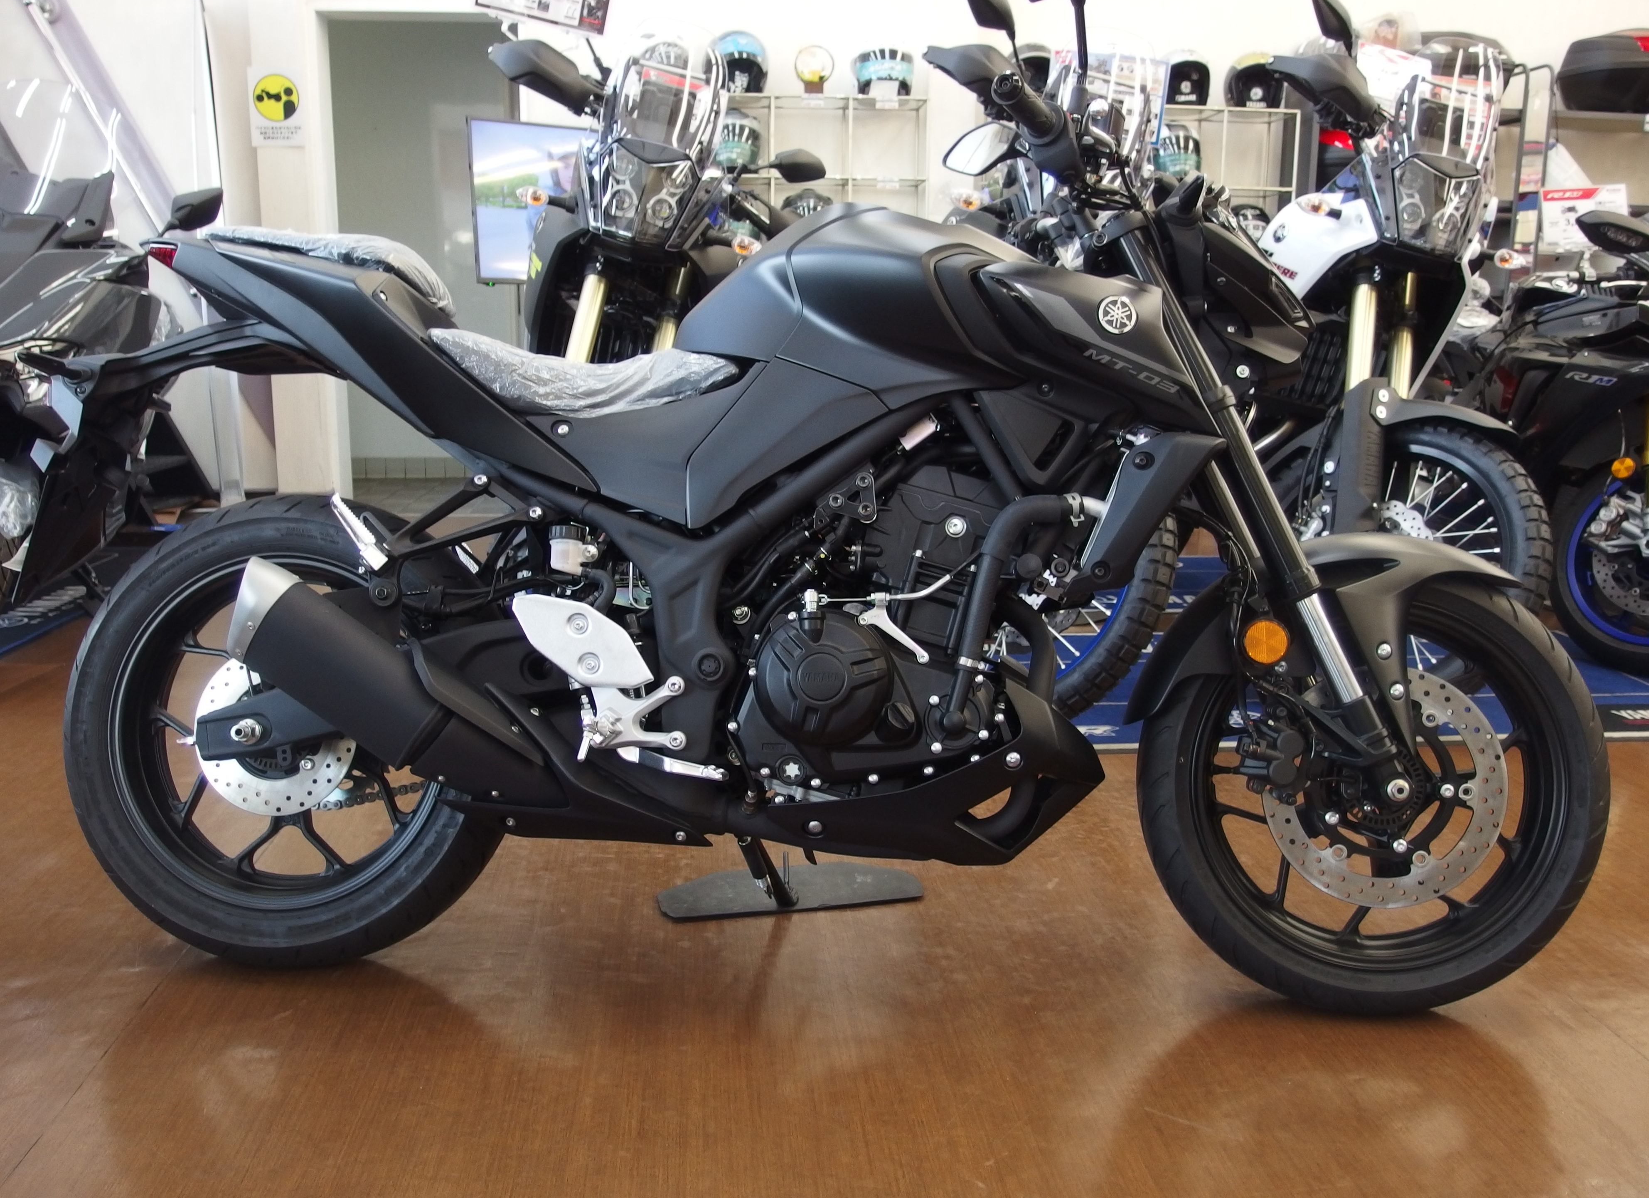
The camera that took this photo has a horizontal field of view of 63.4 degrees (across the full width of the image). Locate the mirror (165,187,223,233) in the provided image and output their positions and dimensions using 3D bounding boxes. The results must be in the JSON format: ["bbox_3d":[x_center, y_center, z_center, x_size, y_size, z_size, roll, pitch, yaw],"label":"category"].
[{"bbox_3d":[-1.533,-0.945,3.250,0.150,0.110,0.070,0,11,-2],"label":"mirror"}]

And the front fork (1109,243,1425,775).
[{"bbox_3d":[0.535,-0.110,1.687,0.120,0.740,0.250,-25,-3,-1],"label":"front fork"}]

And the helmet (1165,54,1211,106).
[{"bbox_3d":[1.658,-2.377,6.100,0.250,0.260,0.310,-1,11,-8],"label":"helmet"}]

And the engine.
[{"bbox_3d":[0.065,0.048,1.699,0.360,0.400,0.340,1,-1,4],"label":"engine"}]

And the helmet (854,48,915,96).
[{"bbox_3d":[0.266,-2.353,5.920,0.265,0.265,0.330,0,11,-6],"label":"helmet"}]

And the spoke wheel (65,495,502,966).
[{"bbox_3d":[-0.699,0.172,1.772,0.628,0.628,0.145,2,-3,6],"label":"spoke wheel"}]

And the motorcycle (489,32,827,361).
[{"bbox_3d":[-0.485,-0.617,3.649,0.900,1.500,2.300,10,9,-9],"label":"motorcycle"}]

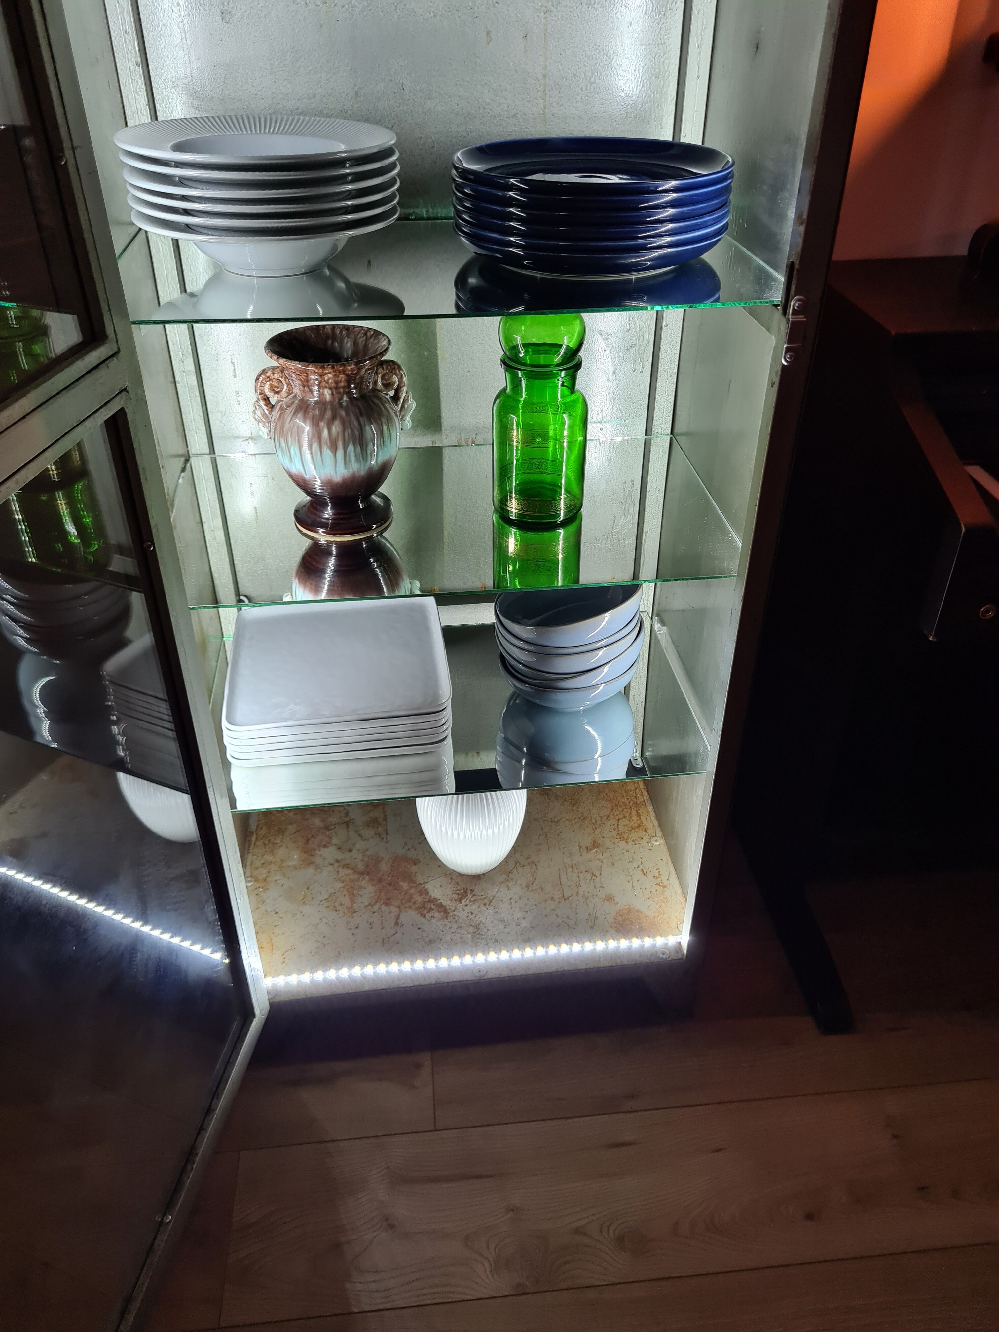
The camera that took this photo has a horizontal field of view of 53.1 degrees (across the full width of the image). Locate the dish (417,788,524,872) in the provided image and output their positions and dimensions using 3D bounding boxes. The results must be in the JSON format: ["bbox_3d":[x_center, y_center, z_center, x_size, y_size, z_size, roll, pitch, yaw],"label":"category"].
[{"bbox_3d":[-0.042,0.204,1.461,0.163,0.210,0.163,-4,35,-6],"label":"dish"}]

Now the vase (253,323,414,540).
[{"bbox_3d":[-0.178,-0.253,1.097,0.173,0.200,0.140,-4,35,-6],"label":"vase"}]

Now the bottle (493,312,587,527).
[{"bbox_3d":[0.046,-0.290,1.108,0.106,0.247,0.106,0,35,0],"label":"bottle"}]

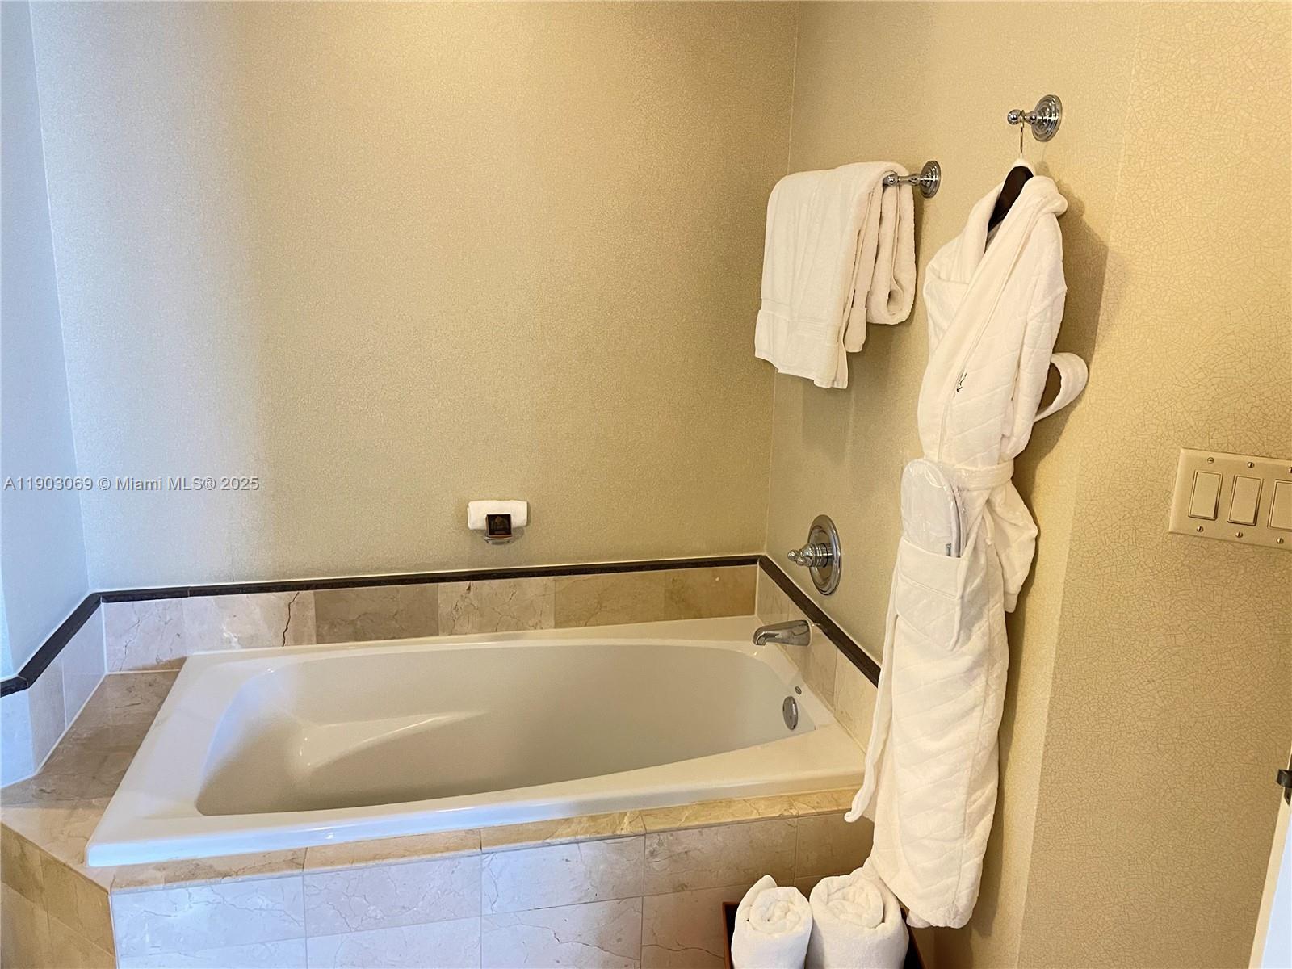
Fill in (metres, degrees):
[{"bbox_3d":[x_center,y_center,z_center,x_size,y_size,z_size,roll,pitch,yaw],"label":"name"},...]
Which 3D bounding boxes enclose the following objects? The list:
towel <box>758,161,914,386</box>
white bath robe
[{"bbox_3d":[0.383,-0.435,2.020,0.140,0.410,0.520,-2,14,-12],"label":"towel"},{"bbox_3d":[0.478,0.127,1.529,0.170,1.180,0.340,-5,15,-23],"label":"white bath robe"}]

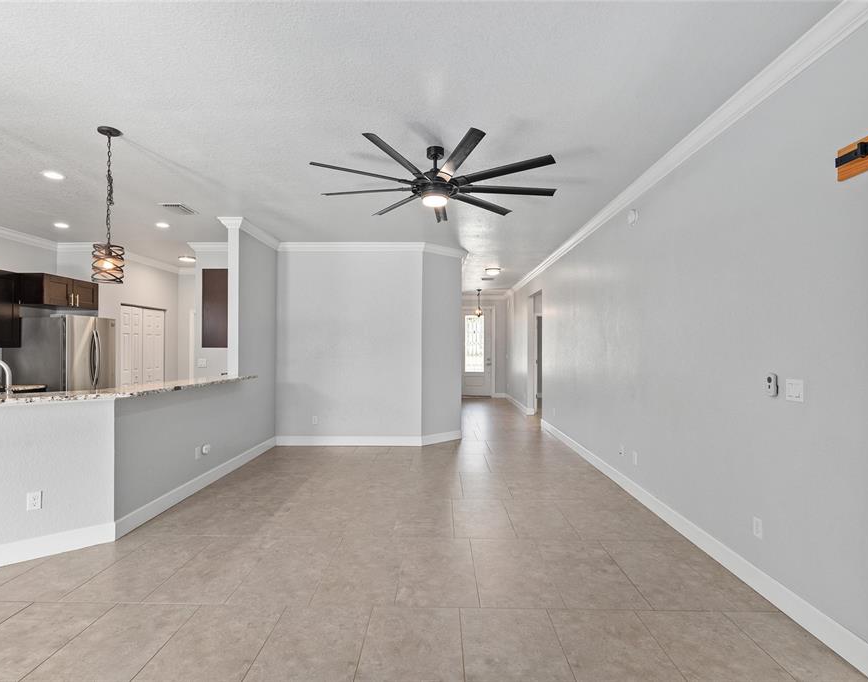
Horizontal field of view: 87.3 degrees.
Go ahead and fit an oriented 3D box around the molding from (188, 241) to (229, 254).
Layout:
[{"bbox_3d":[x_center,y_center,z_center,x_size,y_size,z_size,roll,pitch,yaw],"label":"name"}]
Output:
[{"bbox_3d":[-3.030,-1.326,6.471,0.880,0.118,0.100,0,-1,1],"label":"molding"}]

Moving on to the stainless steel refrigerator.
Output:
[{"bbox_3d":[-4.912,0.587,6.021,0.830,1.770,0.890,0,-1,1],"label":"stainless steel refrigerator"}]

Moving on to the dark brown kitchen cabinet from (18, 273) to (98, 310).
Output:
[{"bbox_3d":[-5.082,-0.618,6.034,0.610,0.390,0.910,0,-1,1],"label":"dark brown kitchen cabinet"}]

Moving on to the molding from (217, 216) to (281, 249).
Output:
[{"bbox_3d":[-2.318,-1.337,5.834,0.295,0.118,1.340,0,-1,1],"label":"molding"}]

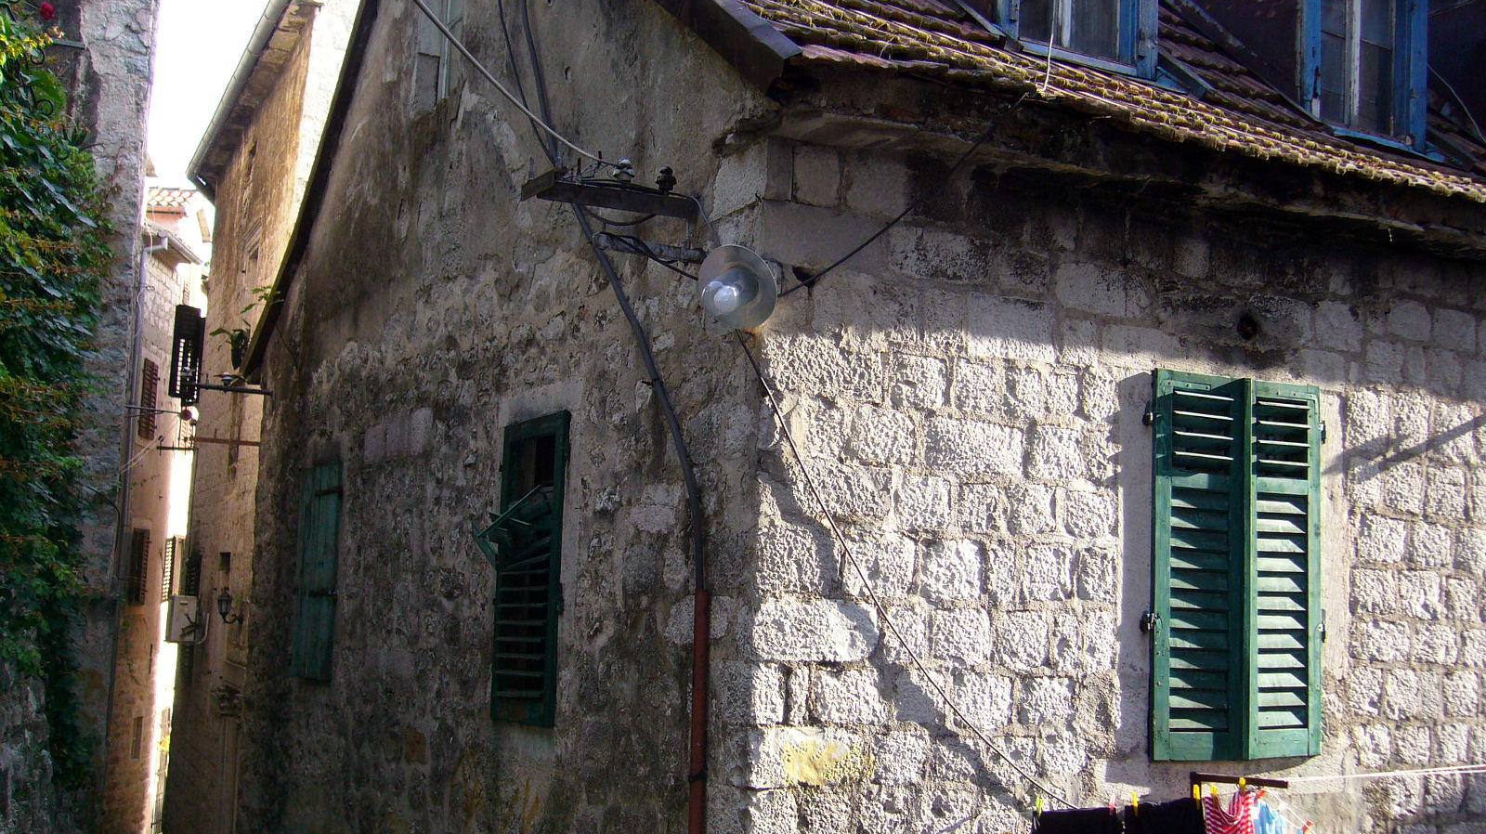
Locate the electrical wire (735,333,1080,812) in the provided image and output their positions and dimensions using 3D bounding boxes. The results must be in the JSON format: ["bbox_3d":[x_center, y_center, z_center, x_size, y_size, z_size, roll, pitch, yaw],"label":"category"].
[{"bbox_3d":[0.624,0.598,5.484,1.477,1.671,0.060,5,-8,-24],"label":"electrical wire"}]

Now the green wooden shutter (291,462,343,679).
[{"bbox_3d":[-2.776,0.992,9.701,0.060,1.370,0.850,7,-8,-32],"label":"green wooden shutter"}]

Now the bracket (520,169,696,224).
[{"bbox_3d":[-0.489,-0.859,5.807,0.670,0.075,0.310,5,-8,-25],"label":"bracket"}]

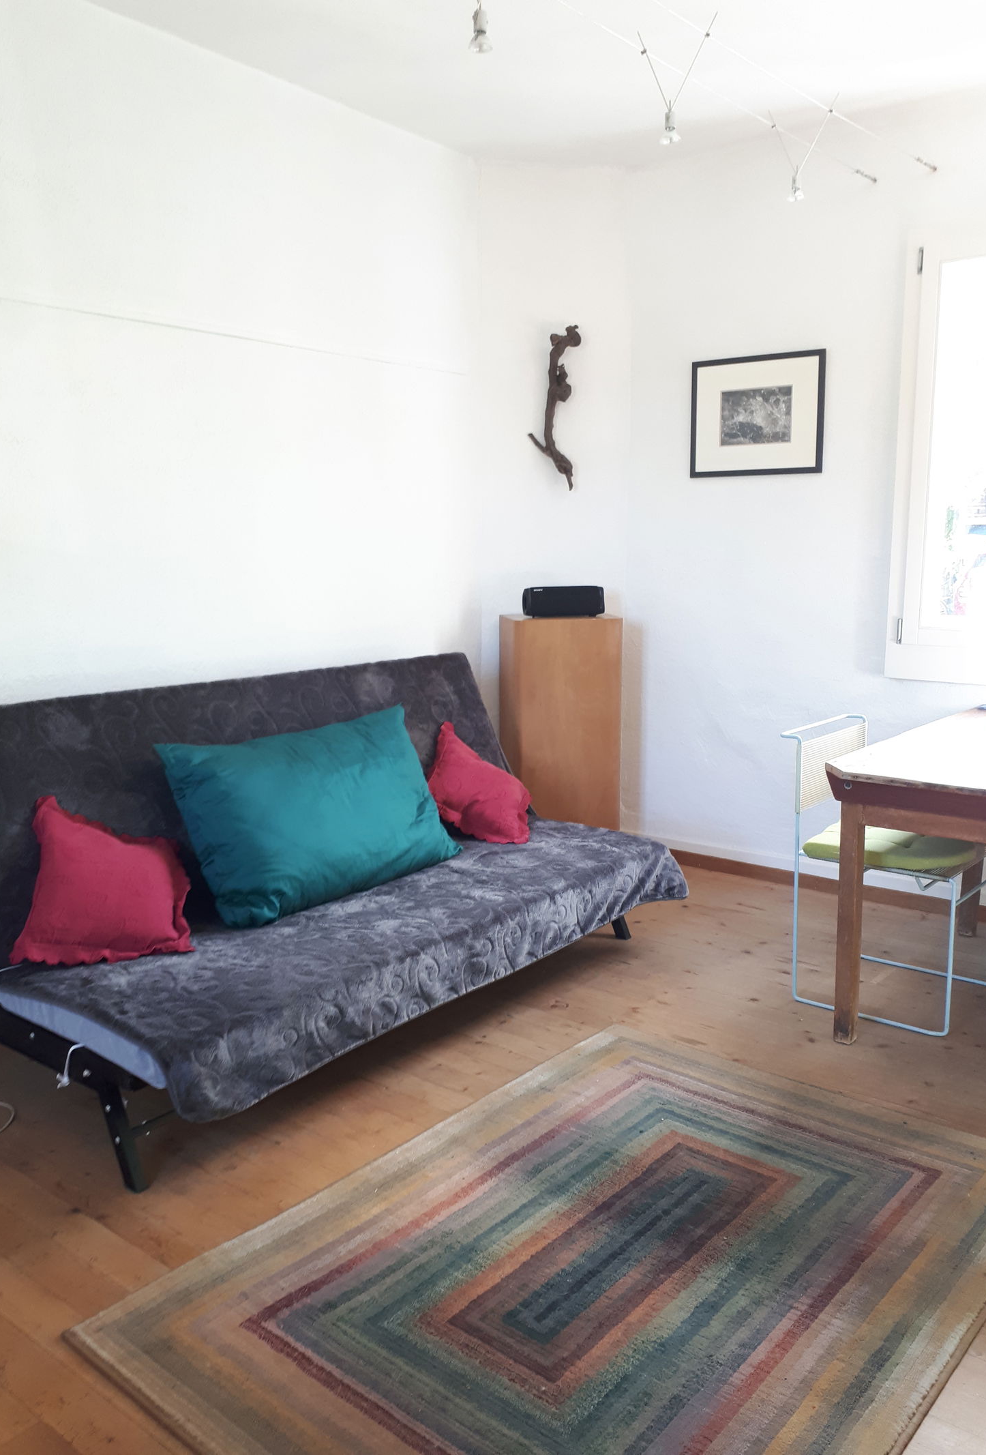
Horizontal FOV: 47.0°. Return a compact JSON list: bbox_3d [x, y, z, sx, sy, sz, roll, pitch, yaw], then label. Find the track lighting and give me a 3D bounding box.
[{"bbox_3d":[-0.025,-1.438,2.338,0.051,0.092,0.051,0,9,0],"label":"track lighting"}]

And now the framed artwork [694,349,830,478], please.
[{"bbox_3d":[0.990,-1.166,4.259,0.536,0.436,0.022,7,11,38],"label":"framed artwork"}]

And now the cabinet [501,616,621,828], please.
[{"bbox_3d":[0.263,0.087,4.502,0.414,1.040,0.337,-2,9,-9],"label":"cabinet"}]

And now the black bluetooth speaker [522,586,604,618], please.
[{"bbox_3d":[0.275,-0.484,4.414,0.304,0.115,0.115,-3,9,-18],"label":"black bluetooth speaker"}]

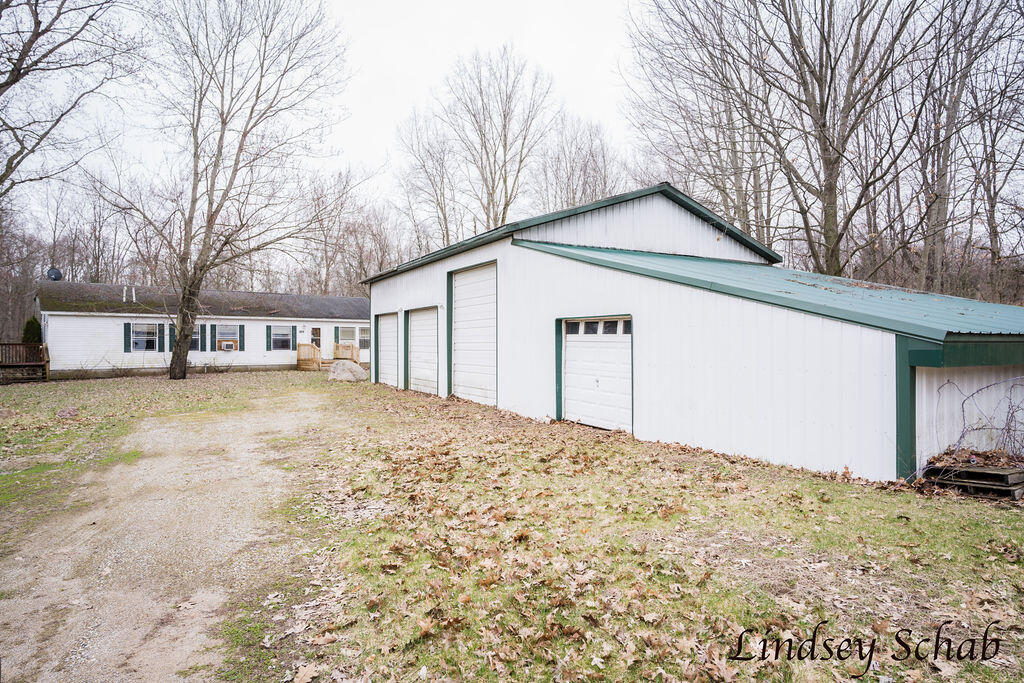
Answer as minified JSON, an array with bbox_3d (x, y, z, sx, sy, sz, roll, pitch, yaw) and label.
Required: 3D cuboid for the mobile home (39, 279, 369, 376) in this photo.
[{"bbox_3d":[-16.700,-0.650,33.600,17.300,4.700,8.400,0,0,-40],"label":"mobile home"}]

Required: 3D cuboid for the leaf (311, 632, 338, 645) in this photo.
[{"bbox_3d":[-0.957,1.520,2.910,0.135,0.028,0.075,0,0,-12],"label":"leaf"}]

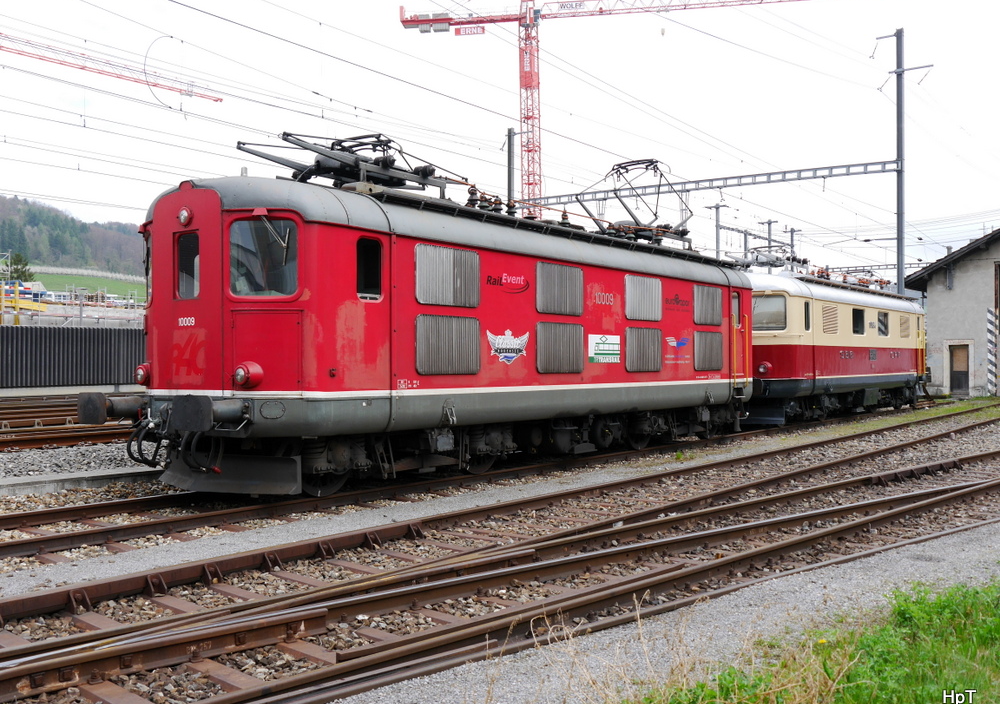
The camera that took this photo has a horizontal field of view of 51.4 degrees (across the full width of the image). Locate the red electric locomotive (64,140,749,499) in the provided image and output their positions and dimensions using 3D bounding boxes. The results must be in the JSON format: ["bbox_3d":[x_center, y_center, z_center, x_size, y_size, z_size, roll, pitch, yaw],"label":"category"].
[{"bbox_3d":[0.434,-0.689,17.058,2.950,4.850,14.750,0,0,35],"label":"red electric locomotive"}]

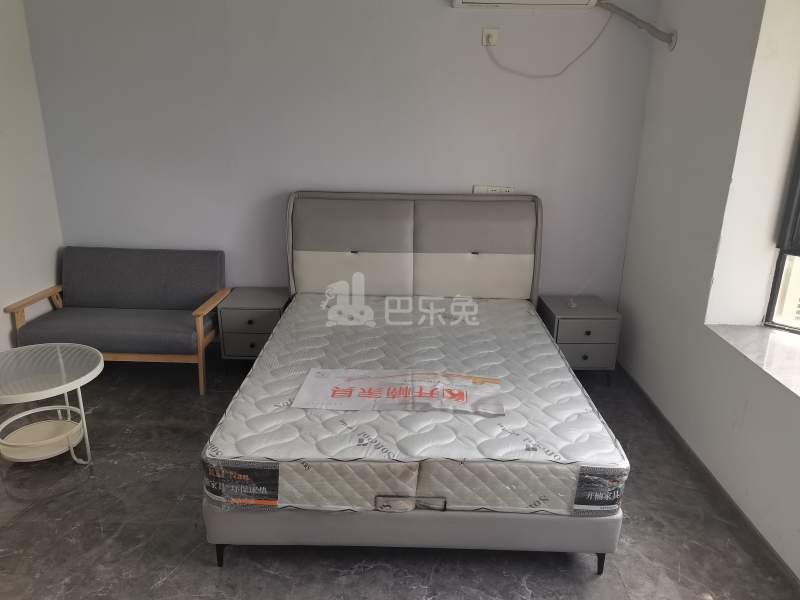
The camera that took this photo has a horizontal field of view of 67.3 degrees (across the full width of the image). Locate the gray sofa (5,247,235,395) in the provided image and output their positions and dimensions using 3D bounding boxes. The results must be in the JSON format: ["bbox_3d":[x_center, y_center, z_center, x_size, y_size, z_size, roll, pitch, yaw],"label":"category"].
[{"bbox_3d":[-1.683,0.125,3.773,1.158,0.764,0.651,2,18,3],"label":"gray sofa"}]

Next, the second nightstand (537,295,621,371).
[{"bbox_3d":[1.143,0.258,3.900,0.395,0.487,0.433,1,18,1],"label":"second nightstand"}]

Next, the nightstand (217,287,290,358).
[{"bbox_3d":[-0.917,0.216,3.956,0.395,0.487,0.433,1,18,1],"label":"nightstand"}]

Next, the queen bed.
[{"bbox_3d":[0.081,0.174,3.035,1.580,1.160,2.060,1,18,0],"label":"queen bed"}]

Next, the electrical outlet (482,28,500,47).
[{"bbox_3d":[0.540,-1.567,3.586,0.087,0.090,0.020,1,18,1],"label":"electrical outlet"}]

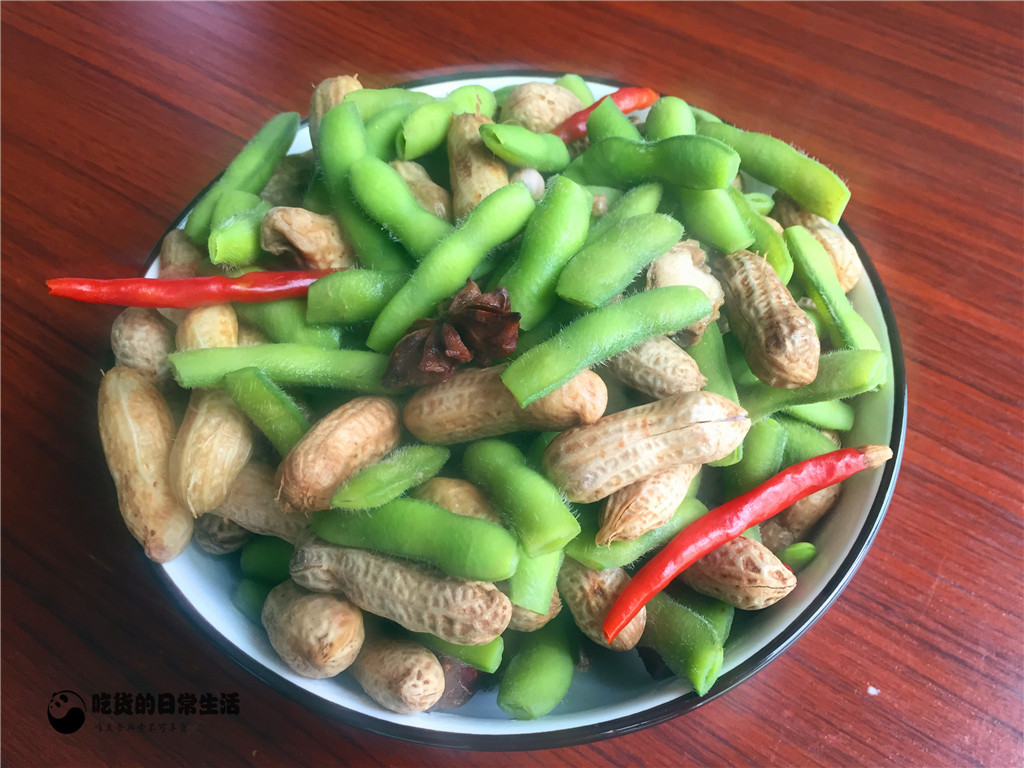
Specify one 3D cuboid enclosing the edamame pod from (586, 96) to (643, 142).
[{"bbox_3d":[0.033,-0.063,0.233,0.013,0.011,0.035,-26,74,-11],"label":"edamame pod"}]

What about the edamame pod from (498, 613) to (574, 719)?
[{"bbox_3d":[0.009,0.053,0.178,0.014,0.011,0.031,22,58,13],"label":"edamame pod"}]

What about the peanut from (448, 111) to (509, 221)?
[{"bbox_3d":[-0.009,-0.055,0.218,0.014,0.015,0.035,-5,62,-3],"label":"peanut"}]

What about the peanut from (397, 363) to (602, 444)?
[{"bbox_3d":[-0.001,0.004,0.175,0.042,0.016,0.016,-5,59,-2],"label":"peanut"}]

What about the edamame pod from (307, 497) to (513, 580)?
[{"bbox_3d":[-0.021,0.032,0.177,0.045,0.011,0.012,10,60,11],"label":"edamame pod"}]

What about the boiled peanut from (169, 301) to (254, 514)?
[{"bbox_3d":[-0.065,0.005,0.186,0.016,0.015,0.047,-3,74,-2],"label":"boiled peanut"}]

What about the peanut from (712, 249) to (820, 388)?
[{"bbox_3d":[0.055,-0.015,0.189,0.016,0.016,0.033,-6,53,-4],"label":"peanut"}]

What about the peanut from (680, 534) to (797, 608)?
[{"bbox_3d":[0.047,0.039,0.183,0.028,0.015,0.015,15,61,8],"label":"peanut"}]

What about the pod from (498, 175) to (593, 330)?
[{"bbox_3d":[0.009,-0.031,0.197,0.014,0.011,0.042,13,68,12],"label":"pod"}]

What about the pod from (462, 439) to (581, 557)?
[{"bbox_3d":[0.001,0.021,0.166,0.013,0.011,0.027,-31,54,-17],"label":"pod"}]

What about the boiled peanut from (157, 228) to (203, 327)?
[{"bbox_3d":[-0.084,-0.027,0.216,0.011,0.011,0.034,-8,55,-4],"label":"boiled peanut"}]

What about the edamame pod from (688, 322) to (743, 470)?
[{"bbox_3d":[0.045,-0.001,0.193,0.011,0.009,0.040,-5,70,-2],"label":"edamame pod"}]

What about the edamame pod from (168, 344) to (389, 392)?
[{"bbox_3d":[-0.047,-0.003,0.176,0.047,0.010,0.011,1,58,5],"label":"edamame pod"}]

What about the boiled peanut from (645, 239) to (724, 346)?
[{"bbox_3d":[0.040,-0.021,0.196,0.017,0.013,0.026,-9,65,-4],"label":"boiled peanut"}]

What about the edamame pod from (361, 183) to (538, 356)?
[{"bbox_3d":[-0.012,-0.026,0.193,0.012,0.011,0.053,36,73,22],"label":"edamame pod"}]

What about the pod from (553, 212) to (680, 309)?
[{"bbox_3d":[0.024,-0.028,0.189,0.032,0.010,0.013,-30,63,-21],"label":"pod"}]

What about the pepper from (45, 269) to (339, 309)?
[{"bbox_3d":[-0.072,-0.022,0.194,0.070,0.009,0.009,0,58,8],"label":"pepper"}]

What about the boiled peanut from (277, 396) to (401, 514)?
[{"bbox_3d":[-0.037,0.015,0.183,0.032,0.015,0.015,-42,65,-9],"label":"boiled peanut"}]

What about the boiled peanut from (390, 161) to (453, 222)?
[{"bbox_3d":[-0.021,-0.044,0.214,0.014,0.013,0.029,-31,80,-18],"label":"boiled peanut"}]

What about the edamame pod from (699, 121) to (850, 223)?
[{"bbox_3d":[0.067,-0.057,0.225,0.049,0.011,0.012,37,66,23],"label":"edamame pod"}]

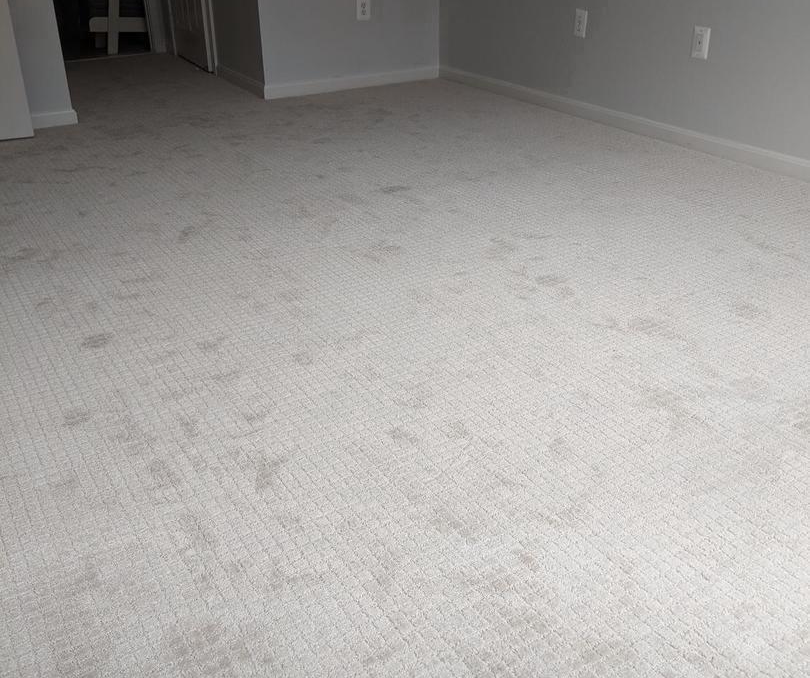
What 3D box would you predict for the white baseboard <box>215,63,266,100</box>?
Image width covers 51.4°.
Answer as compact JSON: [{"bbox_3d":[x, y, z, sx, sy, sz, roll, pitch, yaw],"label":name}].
[{"bbox_3d":[-1.020,-1.602,5.229,0.015,0.076,0.836,-16,31,-27],"label":"white baseboard"}]

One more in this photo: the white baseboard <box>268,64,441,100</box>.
[{"bbox_3d":[-0.301,-1.583,5.190,1.213,0.072,0.015,-16,31,-27],"label":"white baseboard"}]

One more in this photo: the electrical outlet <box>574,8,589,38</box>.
[{"bbox_3d":[0.896,-1.606,4.290,0.010,0.122,0.080,-16,31,-27],"label":"electrical outlet"}]

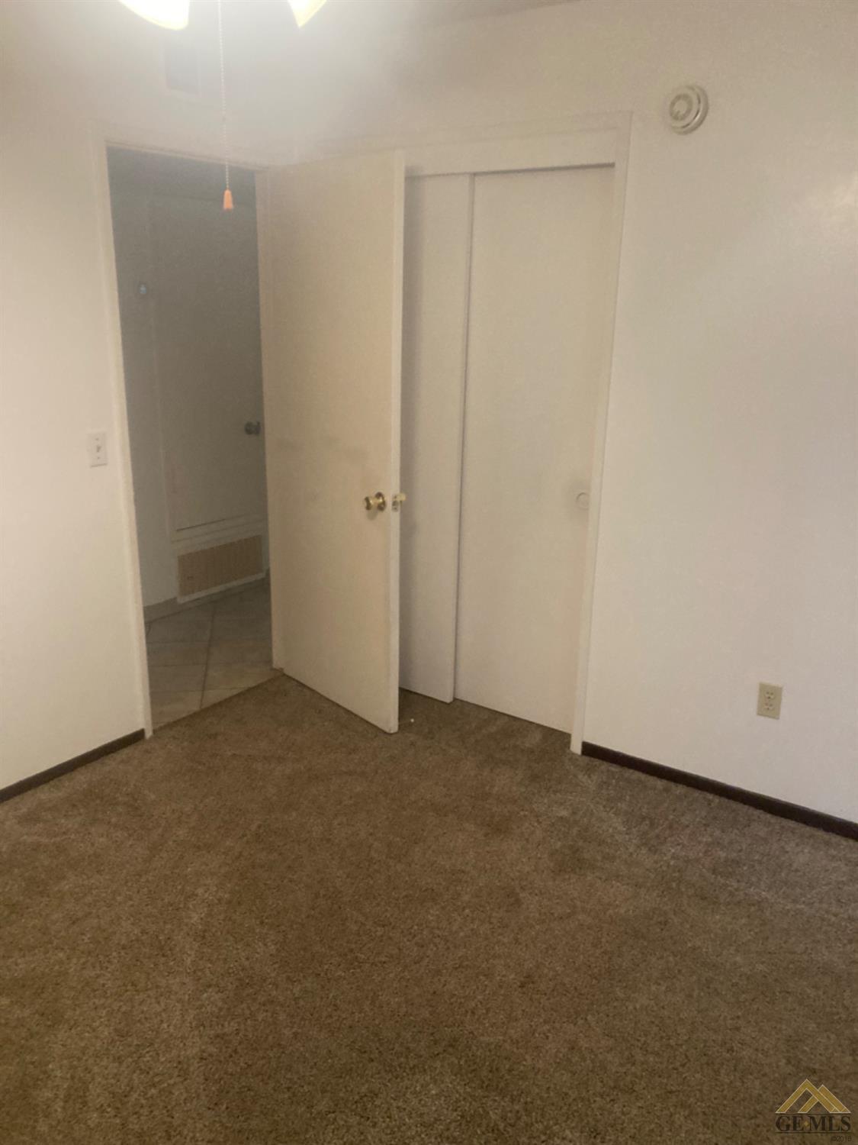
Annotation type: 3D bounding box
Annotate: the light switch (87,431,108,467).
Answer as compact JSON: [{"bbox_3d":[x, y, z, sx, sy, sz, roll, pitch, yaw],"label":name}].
[{"bbox_3d":[-1.116,-0.415,3.122,0.012,0.115,0.071,12,20,33],"label":"light switch"}]

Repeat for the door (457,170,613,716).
[{"bbox_3d":[0.382,-0.407,3.469,0.625,2.055,0.036,12,20,33],"label":"door"}]

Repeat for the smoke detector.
[{"bbox_3d":[0.757,-1.367,2.734,0.130,0.130,0.042,12,20,33],"label":"smoke detector"}]

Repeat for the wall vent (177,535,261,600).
[{"bbox_3d":[-1.136,-0.037,5.120,0.020,0.235,0.610,12,20,33],"label":"wall vent"}]

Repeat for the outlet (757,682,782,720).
[{"bbox_3d":[1.110,0.420,3.016,0.071,0.115,0.009,12,20,33],"label":"outlet"}]

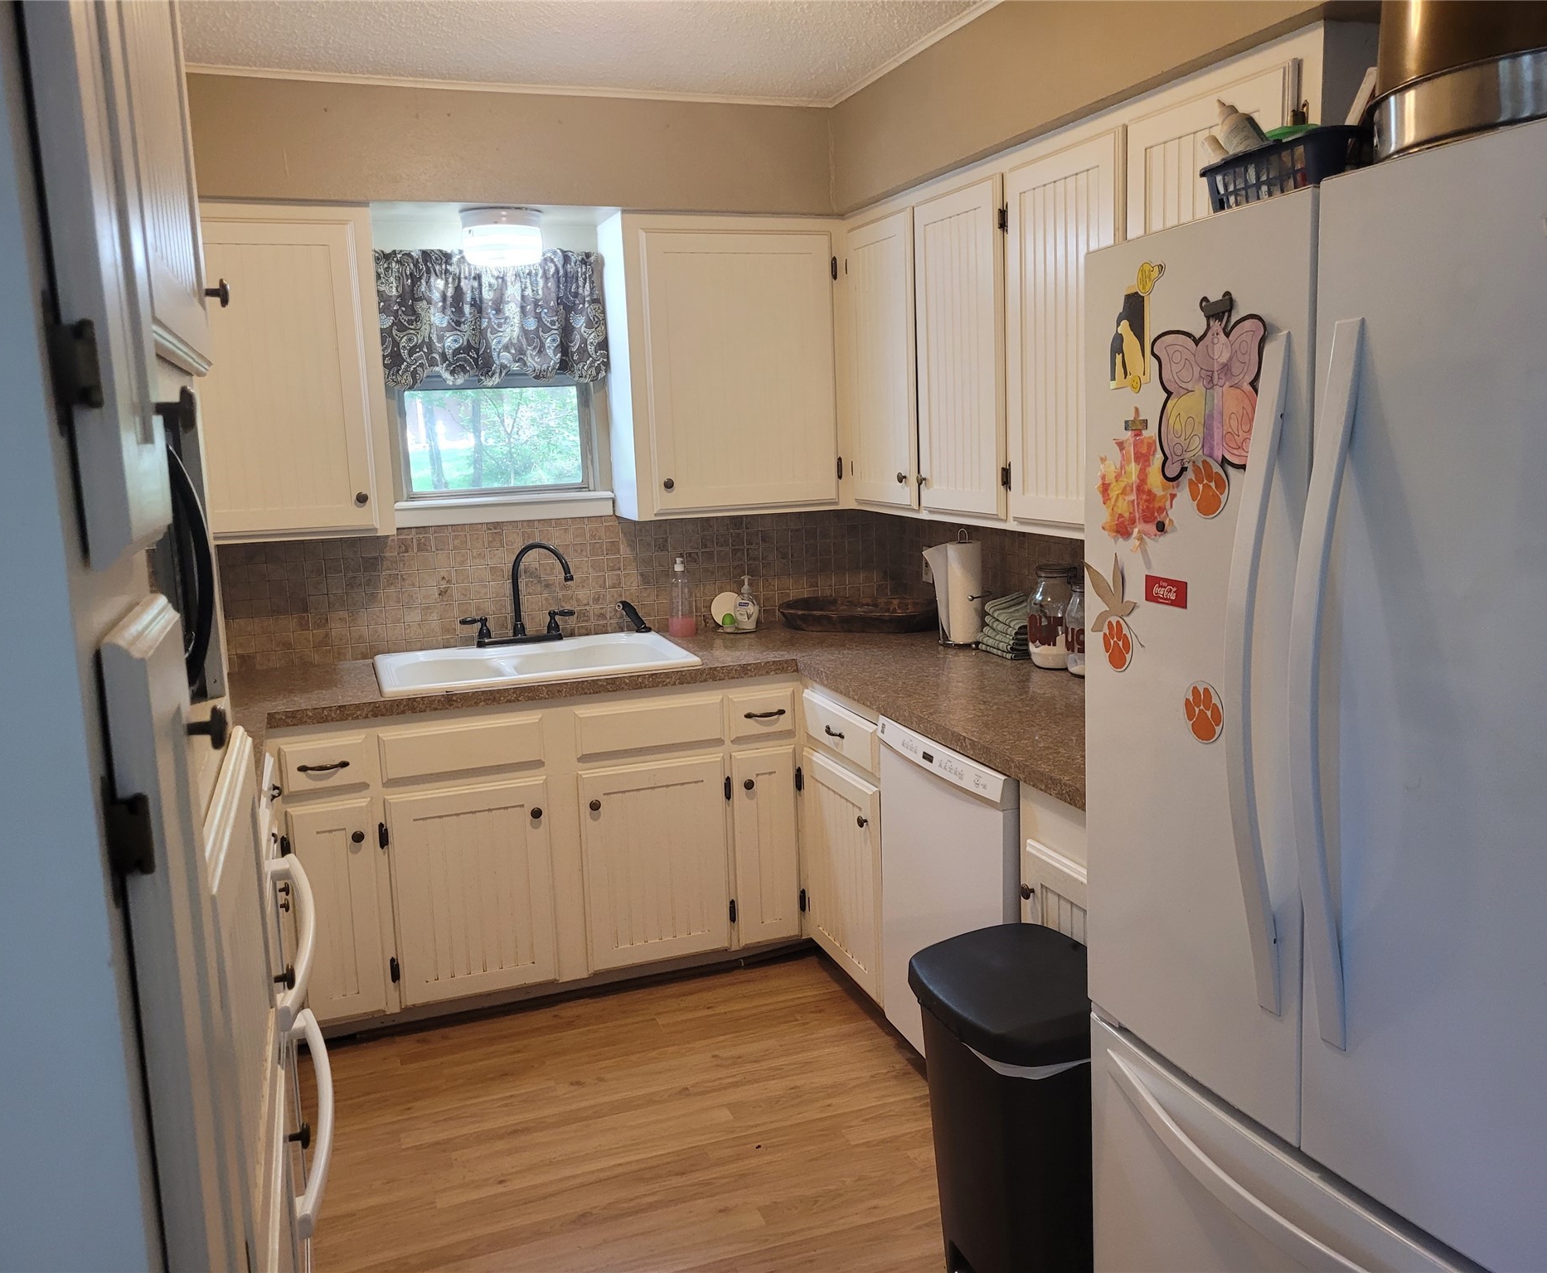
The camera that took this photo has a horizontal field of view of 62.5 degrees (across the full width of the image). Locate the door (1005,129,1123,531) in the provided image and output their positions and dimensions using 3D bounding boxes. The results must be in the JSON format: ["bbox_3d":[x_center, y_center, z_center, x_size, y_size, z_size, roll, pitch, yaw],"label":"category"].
[{"bbox_3d":[0.607,-0.617,2.679,0.022,0.765,0.400,-5,10,-19],"label":"door"}]

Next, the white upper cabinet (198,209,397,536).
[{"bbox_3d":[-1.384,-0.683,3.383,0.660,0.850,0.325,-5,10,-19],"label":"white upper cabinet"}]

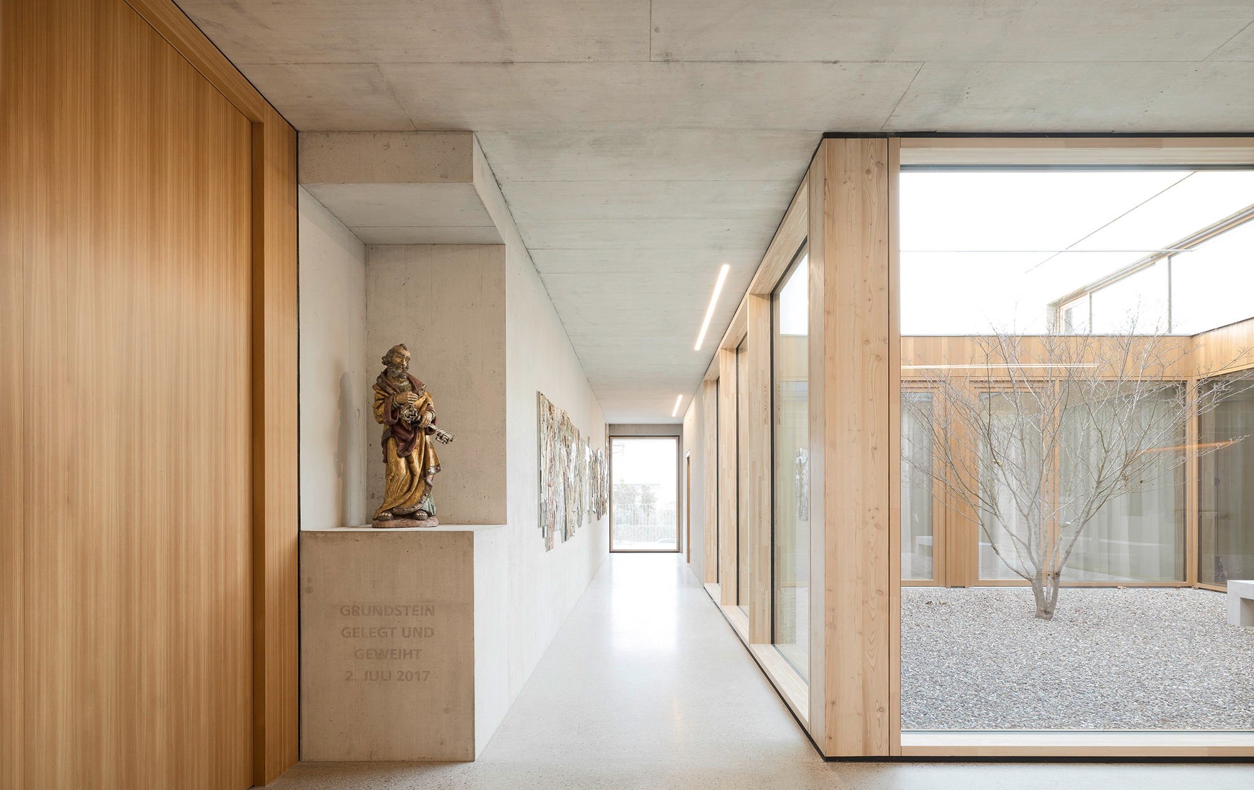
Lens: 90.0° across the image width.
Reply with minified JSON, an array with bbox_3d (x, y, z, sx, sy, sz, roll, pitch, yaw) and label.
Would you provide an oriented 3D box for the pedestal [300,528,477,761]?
[{"bbox_3d":[-1.060,1.160,3.140,0.780,1.030,0.680,0,-5,1],"label":"pedestal"}]

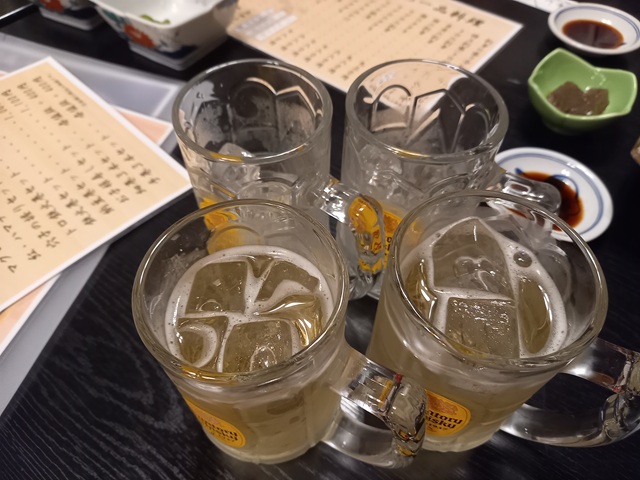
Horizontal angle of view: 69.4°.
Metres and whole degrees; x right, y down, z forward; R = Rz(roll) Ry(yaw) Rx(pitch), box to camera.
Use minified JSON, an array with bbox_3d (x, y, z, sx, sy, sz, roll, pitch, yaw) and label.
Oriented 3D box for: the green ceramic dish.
[{"bbox_3d":[0.214,-0.118,0.391,0.079,0.045,0.079,29,59,19],"label":"green ceramic dish"}]

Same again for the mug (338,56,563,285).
[{"bbox_3d":[0.070,-0.024,0.272,0.119,0.125,0.080,13,55,9],"label":"mug"}]

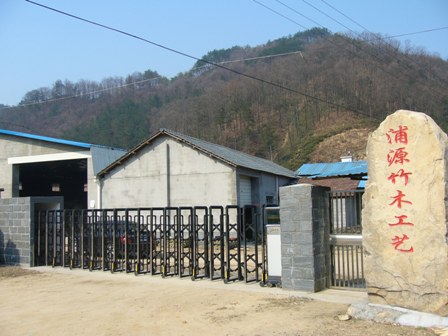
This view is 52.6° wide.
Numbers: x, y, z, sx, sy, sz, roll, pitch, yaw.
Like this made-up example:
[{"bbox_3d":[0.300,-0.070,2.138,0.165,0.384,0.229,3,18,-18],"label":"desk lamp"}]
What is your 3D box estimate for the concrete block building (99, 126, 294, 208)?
[{"bbox_3d":[0.559,1.506,32.483,8.010,5.820,20.240,-3,-5,21],"label":"concrete block building"}]

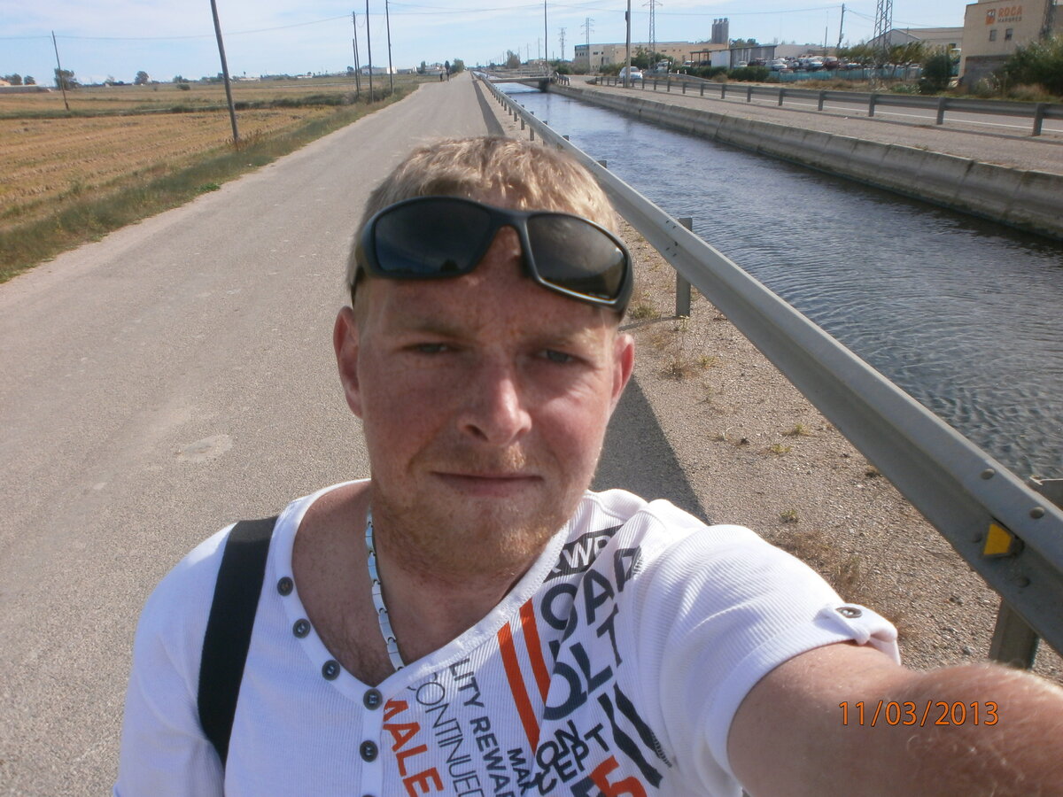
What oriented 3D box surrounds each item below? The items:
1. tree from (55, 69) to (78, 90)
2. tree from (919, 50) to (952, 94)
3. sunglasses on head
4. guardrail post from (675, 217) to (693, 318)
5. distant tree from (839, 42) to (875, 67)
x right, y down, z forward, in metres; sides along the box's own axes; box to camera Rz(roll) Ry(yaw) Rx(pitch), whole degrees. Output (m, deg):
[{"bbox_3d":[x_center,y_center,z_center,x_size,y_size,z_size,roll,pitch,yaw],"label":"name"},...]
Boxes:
[{"bbox_3d":[-185.632,-127.346,330.641,10.500,9.300,9.500,-13,24,-25],"label":"tree"},{"bbox_3d":[18.562,-15.017,38.144,1.700,2.100,1.700,7,24,23],"label":"tree"},{"bbox_3d":[-0.024,-0.054,0.467,0.145,0.050,0.145,7,-13,-6],"label":"sunglasses on head"},{"bbox_3d":[1.118,-0.962,6.118,0.110,0.720,0.065,-4,22,-3],"label":"guardrail post"},{"bbox_3d":[23.919,-24.830,60.921,2.800,2.600,2.700,5,23,19],"label":"distant tree"}]

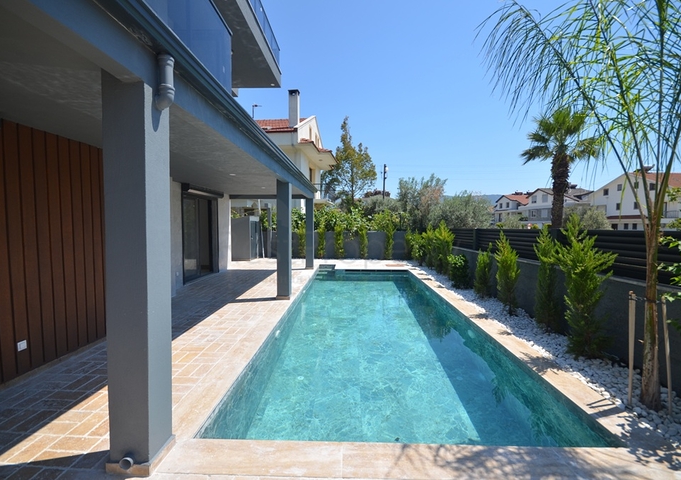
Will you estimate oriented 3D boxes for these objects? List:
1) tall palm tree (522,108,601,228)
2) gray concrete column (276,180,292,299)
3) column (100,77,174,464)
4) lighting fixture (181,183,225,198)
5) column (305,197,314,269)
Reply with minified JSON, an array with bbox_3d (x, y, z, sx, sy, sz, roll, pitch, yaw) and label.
[{"bbox_3d":[8.854,-2.106,12.142,3.200,6.246,3.200,0,3,2],"label":"tall palm tree"},{"bbox_3d":[-1.214,0.014,6.546,0.270,2.495,0.270,0,3,2],"label":"gray concrete column"},{"bbox_3d":[-1.356,0.257,2.019,0.270,2.495,0.270,0,3,2],"label":"column"},{"bbox_3d":[-3.902,-1.372,8.720,0.178,0.194,2.122,0,3,2],"label":"lighting fixture"},{"bbox_3d":[-1.081,-0.214,10.815,0.270,2.495,0.270,0,3,2],"label":"column"}]

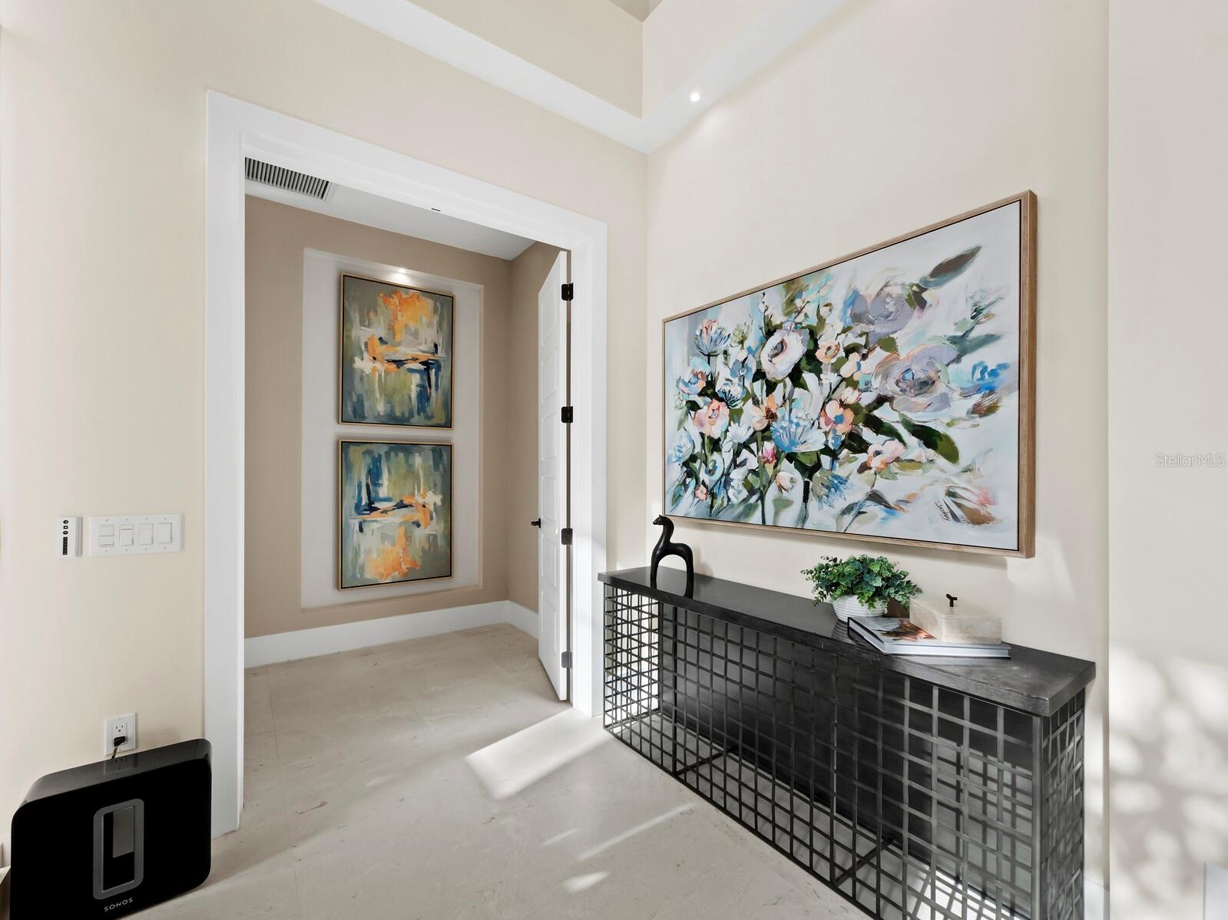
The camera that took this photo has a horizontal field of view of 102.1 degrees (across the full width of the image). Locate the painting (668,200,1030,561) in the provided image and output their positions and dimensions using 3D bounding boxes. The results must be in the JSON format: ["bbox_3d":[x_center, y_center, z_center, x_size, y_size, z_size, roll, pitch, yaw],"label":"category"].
[{"bbox_3d":[0.724,-0.231,2.003,0.050,1.022,1.520,1,-1,-36],"label":"painting"}]

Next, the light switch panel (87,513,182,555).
[{"bbox_3d":[-1.521,0.240,1.584,0.214,0.124,0.010,1,-1,-35],"label":"light switch panel"}]

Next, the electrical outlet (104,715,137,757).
[{"bbox_3d":[-1.546,0.863,1.557,0.070,0.114,0.010,1,-1,-35],"label":"electrical outlet"}]

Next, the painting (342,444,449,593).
[{"bbox_3d":[-1.601,0.395,3.703,0.784,1.050,0.045,1,-1,-35],"label":"painting"}]

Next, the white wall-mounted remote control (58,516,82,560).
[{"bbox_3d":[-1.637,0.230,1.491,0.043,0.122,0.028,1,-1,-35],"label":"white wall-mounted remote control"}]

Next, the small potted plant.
[{"bbox_3d":[0.838,0.442,1.700,0.300,0.220,0.340,1,-1,-36],"label":"small potted plant"}]

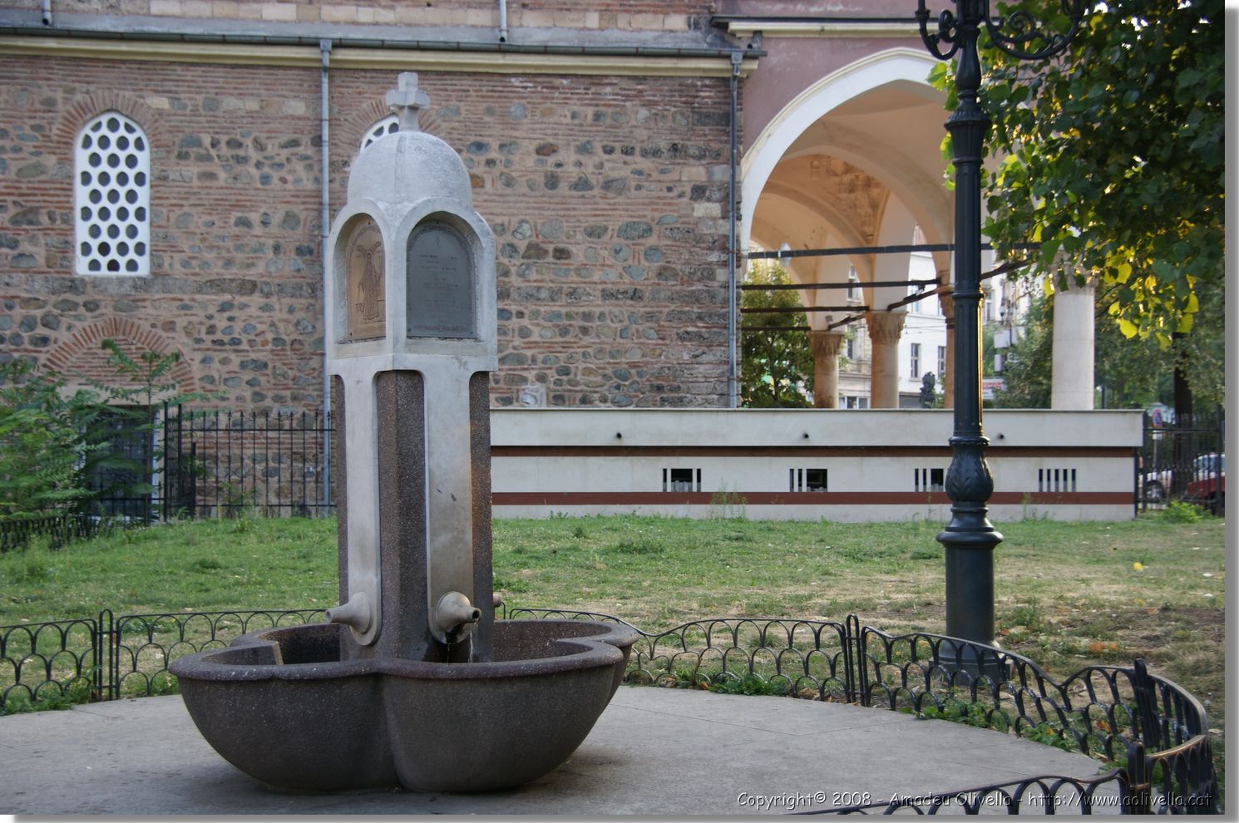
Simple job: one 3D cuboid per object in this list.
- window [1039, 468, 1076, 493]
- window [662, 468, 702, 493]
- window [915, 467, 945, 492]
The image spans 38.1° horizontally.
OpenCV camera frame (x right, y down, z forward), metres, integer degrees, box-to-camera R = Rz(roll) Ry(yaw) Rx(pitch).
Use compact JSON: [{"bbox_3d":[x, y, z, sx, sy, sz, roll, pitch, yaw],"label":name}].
[{"bbox_3d":[6.581,1.033,26.900,0.570,0.360,0.100,0,0,-6],"label":"window"},{"bbox_3d":[0.923,1.010,26.300,0.570,0.360,0.100,0,0,-6],"label":"window"},{"bbox_3d":[4.681,1.021,26.700,0.570,0.360,0.100,0,0,-6],"label":"window"}]

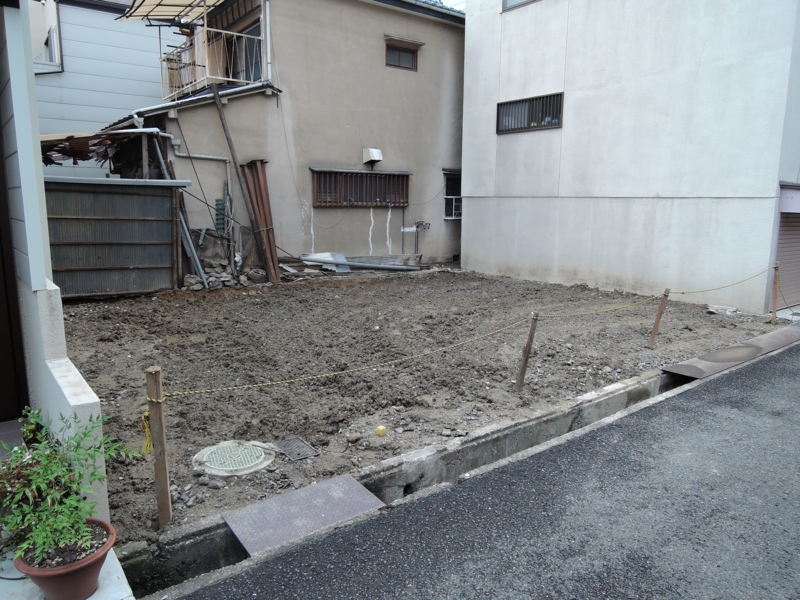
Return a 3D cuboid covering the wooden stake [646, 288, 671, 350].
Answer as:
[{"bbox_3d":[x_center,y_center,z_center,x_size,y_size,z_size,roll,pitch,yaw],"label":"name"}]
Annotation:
[{"bbox_3d":[2.802,0.207,5.999,0.057,0.669,0.057,-5,21,-45],"label":"wooden stake"}]

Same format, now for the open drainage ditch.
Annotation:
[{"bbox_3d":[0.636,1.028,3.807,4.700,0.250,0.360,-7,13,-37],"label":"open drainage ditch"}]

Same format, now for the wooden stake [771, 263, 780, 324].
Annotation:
[{"bbox_3d":[4.937,-0.076,7.278,0.060,0.794,0.060,-8,9,-35],"label":"wooden stake"}]

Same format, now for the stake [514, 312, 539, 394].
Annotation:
[{"bbox_3d":[1.051,0.441,4.588,0.050,0.677,0.050,16,14,30],"label":"stake"}]

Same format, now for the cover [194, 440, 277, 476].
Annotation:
[{"bbox_3d":[-1.012,0.980,3.395,0.477,0.050,0.477,0,10,0],"label":"cover"}]

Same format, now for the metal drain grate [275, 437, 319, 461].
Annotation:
[{"bbox_3d":[-0.654,0.958,3.530,0.181,0.030,0.274,-7,13,-37],"label":"metal drain grate"}]

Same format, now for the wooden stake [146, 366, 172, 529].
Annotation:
[{"bbox_3d":[-1.140,0.712,2.631,0.060,0.793,0.060,-2,10,-15],"label":"wooden stake"}]

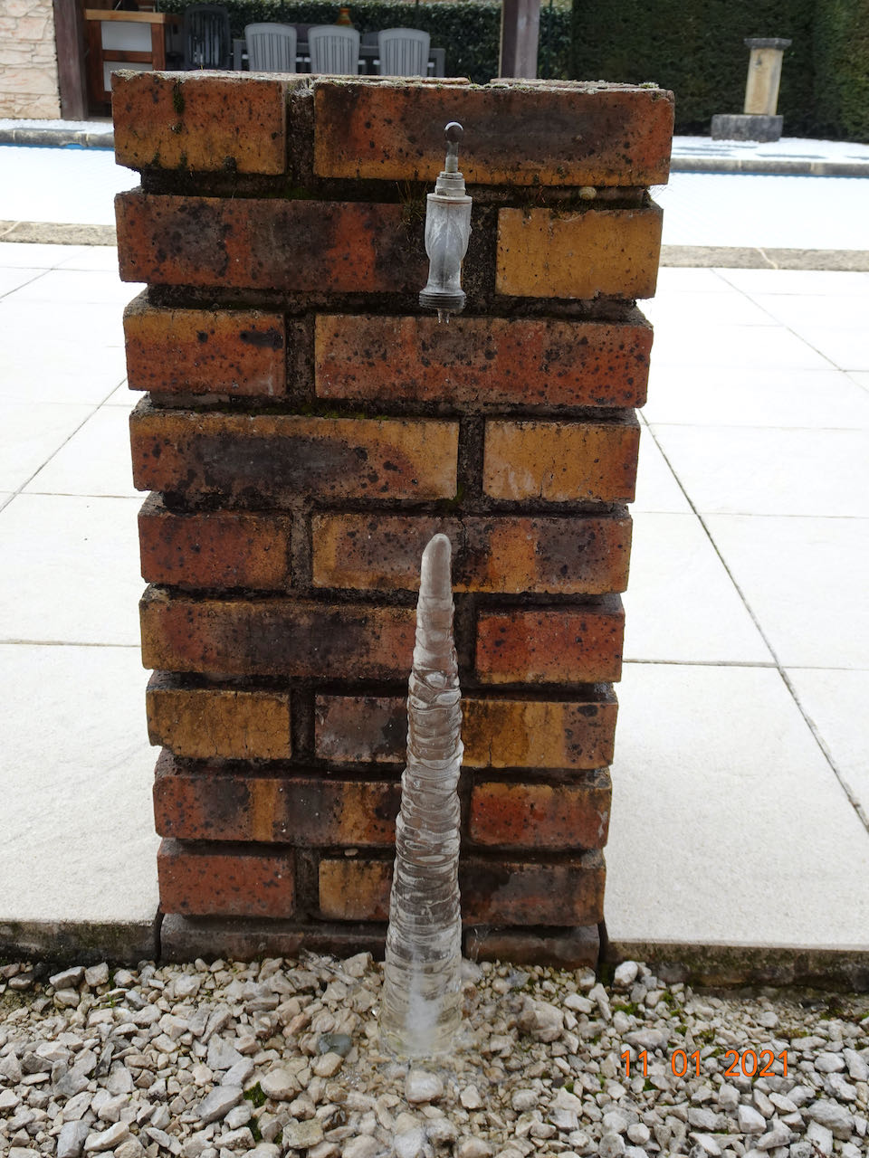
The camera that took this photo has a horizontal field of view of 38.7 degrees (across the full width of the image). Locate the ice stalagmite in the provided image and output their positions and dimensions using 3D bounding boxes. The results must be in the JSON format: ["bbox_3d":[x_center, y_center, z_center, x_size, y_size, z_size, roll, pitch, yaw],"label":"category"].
[{"bbox_3d":[-0.004,0.154,0.851,0.064,0.393,0.063,1,22,-1],"label":"ice stalagmite"}]

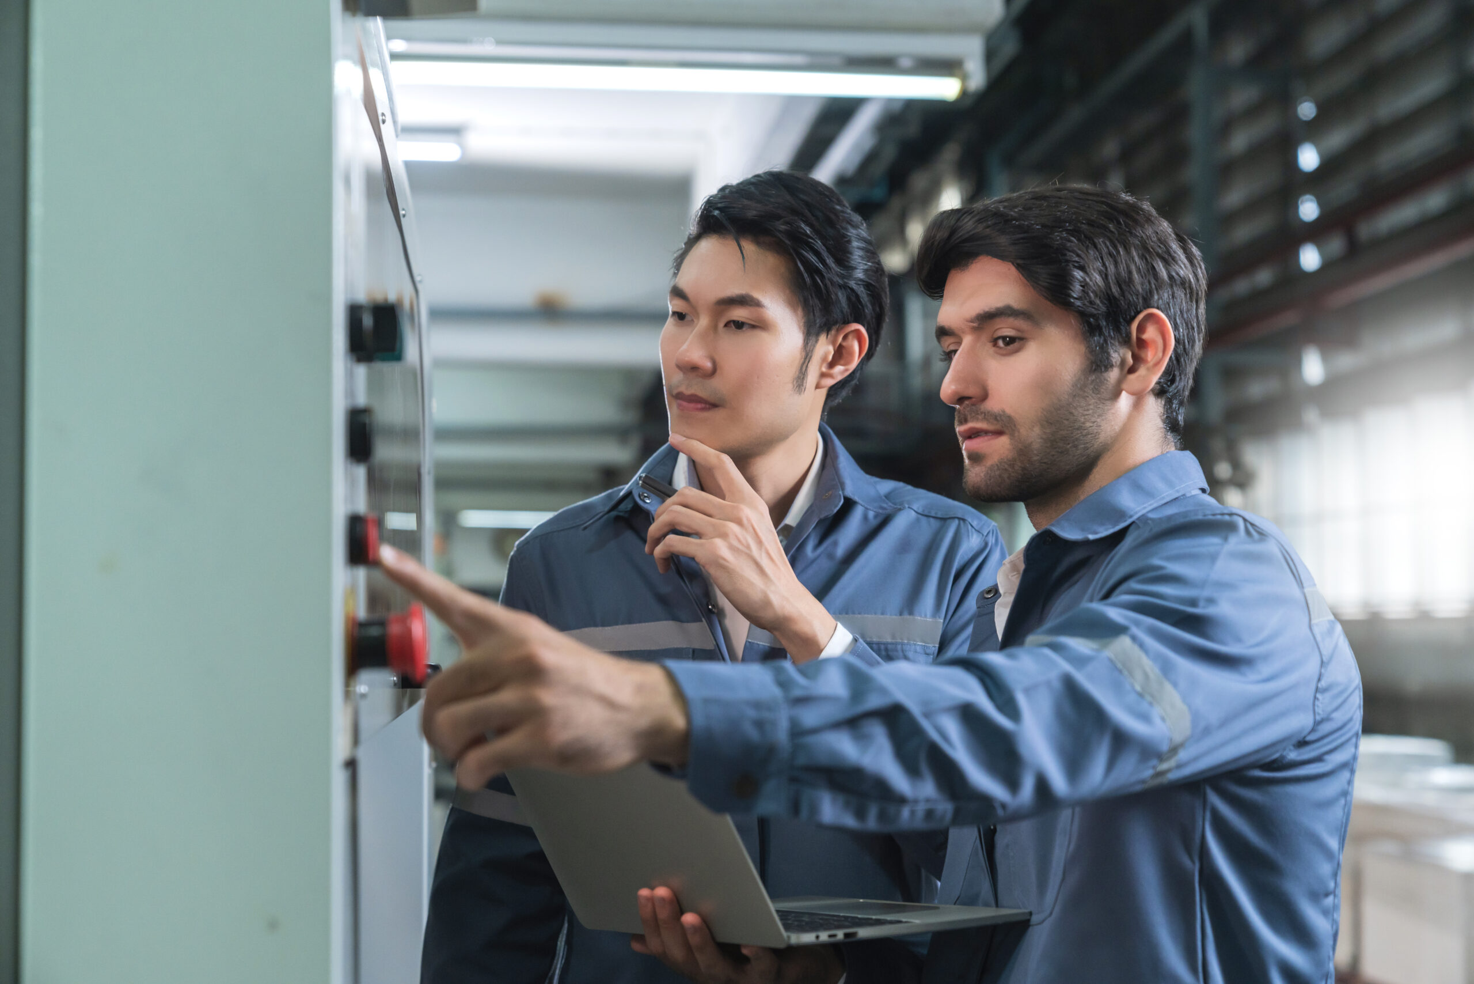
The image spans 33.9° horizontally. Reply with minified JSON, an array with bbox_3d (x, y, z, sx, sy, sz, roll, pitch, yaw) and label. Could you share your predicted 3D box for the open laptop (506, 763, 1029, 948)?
[{"bbox_3d":[0.002,0.249,1.911,0.316,0.208,0.319,-1,-6,-31],"label":"open laptop"}]

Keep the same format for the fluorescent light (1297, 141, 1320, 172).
[{"bbox_3d":[2.840,-1.665,12.000,0.100,0.150,0.100,0,-3,-3],"label":"fluorescent light"}]

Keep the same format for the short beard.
[{"bbox_3d":[0.212,-0.048,1.863,0.102,0.110,0.135,-5,4,-33],"label":"short beard"}]

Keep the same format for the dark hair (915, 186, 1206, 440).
[{"bbox_3d":[0.252,-0.142,1.883,0.230,0.200,0.182,-5,4,-33],"label":"dark hair"}]

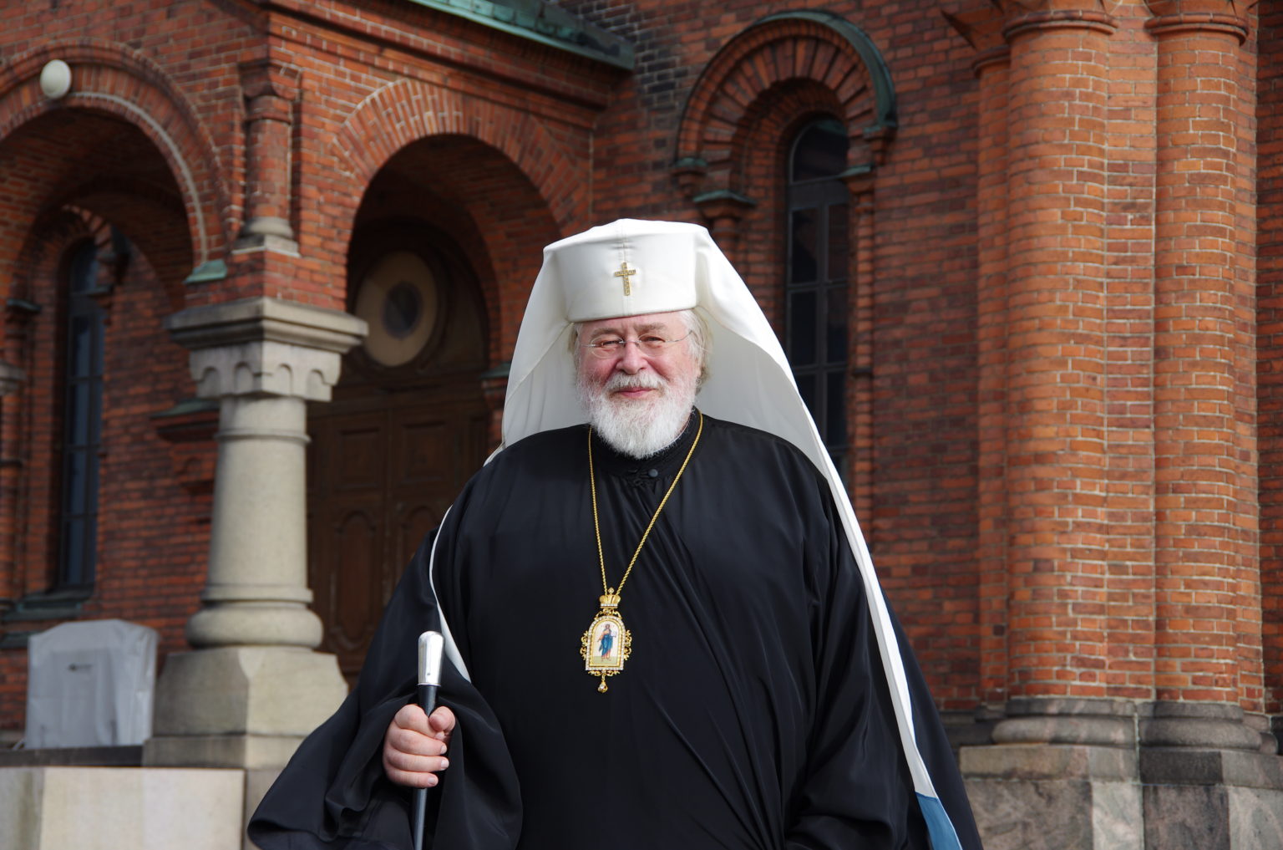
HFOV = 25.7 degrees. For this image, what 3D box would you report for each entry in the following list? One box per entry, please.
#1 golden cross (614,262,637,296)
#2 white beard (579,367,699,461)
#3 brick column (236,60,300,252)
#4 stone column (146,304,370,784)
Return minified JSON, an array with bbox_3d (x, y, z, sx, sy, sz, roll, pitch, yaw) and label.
[{"bbox_3d":[-0.021,-0.198,3.820,0.029,0.046,0.006,-4,8,7],"label":"golden cross"},{"bbox_3d":[-0.005,-0.017,3.880,0.160,0.125,0.120,-5,-1,7],"label":"white beard"},{"bbox_3d":[-2.486,-1.761,18.833,0.313,1.278,0.313,-5,-10,39],"label":"brick column"},{"bbox_3d":[-2.536,0.741,18.662,0.997,3.069,0.997,-5,-10,39],"label":"stone column"}]

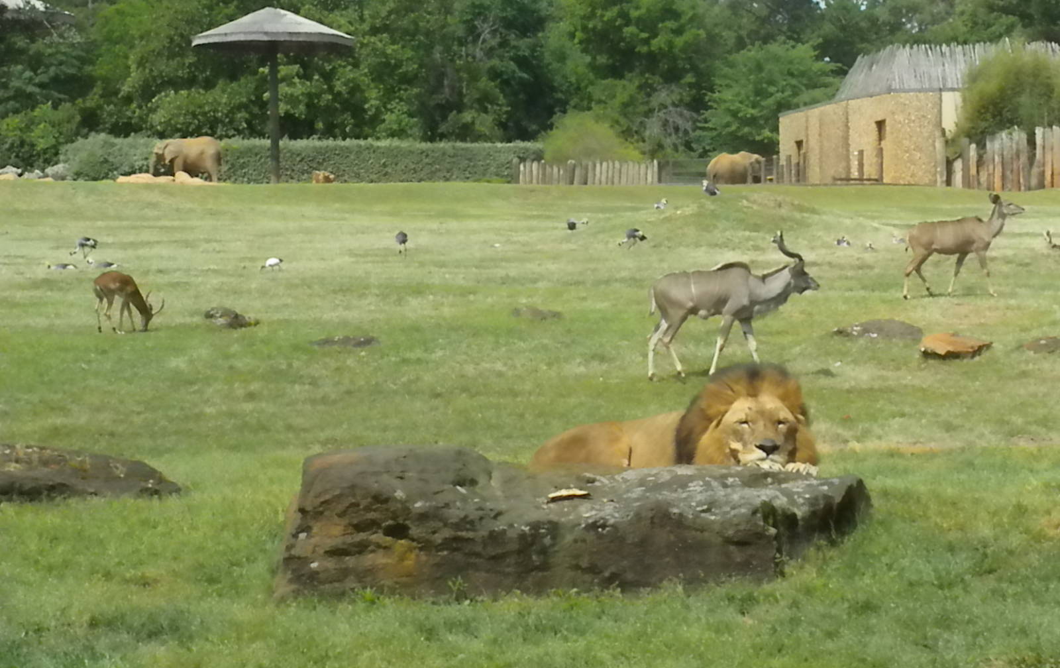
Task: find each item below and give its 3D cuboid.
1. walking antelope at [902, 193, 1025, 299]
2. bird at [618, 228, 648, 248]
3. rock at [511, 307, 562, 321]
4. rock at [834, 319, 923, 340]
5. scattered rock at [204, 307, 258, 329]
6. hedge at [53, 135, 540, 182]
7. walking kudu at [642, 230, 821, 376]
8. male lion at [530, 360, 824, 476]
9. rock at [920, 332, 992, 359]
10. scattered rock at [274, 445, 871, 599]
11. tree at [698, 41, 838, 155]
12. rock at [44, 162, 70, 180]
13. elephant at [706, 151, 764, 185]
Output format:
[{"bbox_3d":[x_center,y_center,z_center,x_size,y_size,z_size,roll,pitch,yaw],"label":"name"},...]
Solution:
[{"bbox_3d":[6.651,-1.359,47.000,1.799,1.610,0.440,0,3,-8],"label":"walking antelope"},{"bbox_3d":[2.771,-2.562,82.000,0.766,0.527,0.260,0,3,0],"label":"bird"},{"bbox_3d":[0.108,-0.305,47.000,0.800,0.210,0.600,0,3,0],"label":"rock"},{"bbox_3d":[4.776,-0.064,42.000,1.200,0.270,0.800,0,3,0],"label":"rock"},{"bbox_3d":[-4.433,-0.241,45.500,0.800,0.300,0.560,0,3,0],"label":"scattered rock"},{"bbox_3d":[-11.676,-8.853,157.000,25.000,2.400,2.200,0,3,-6],"label":"hedge"},{"bbox_3d":[2.535,-0.371,38.300,2.122,1.794,0.500,-1,3,-20],"label":"walking kudu"},{"bbox_3d":[0.574,0.479,12.600,0.640,0.700,1.700,-2,4,-31],"label":"male lion"},{"bbox_3d":[5.624,0.159,40.500,0.930,0.320,0.700,0,3,0],"label":"rock"},{"bbox_3d":[0.124,0.722,12.100,2.200,0.460,1.350,-1,3,-10],"label":"scattered rock"},{"bbox_3d":[13.536,-12.578,175.000,8.200,8.100,8.000,0,3,0],"label":"tree"},{"bbox_3d":[-23.472,-8.036,152.000,1.270,0.900,1.000,0,3,0],"label":"rock"},{"bbox_3d":[10.375,-8.069,155.000,3.500,2.450,1.500,-2,4,-30],"label":"elephant"}]

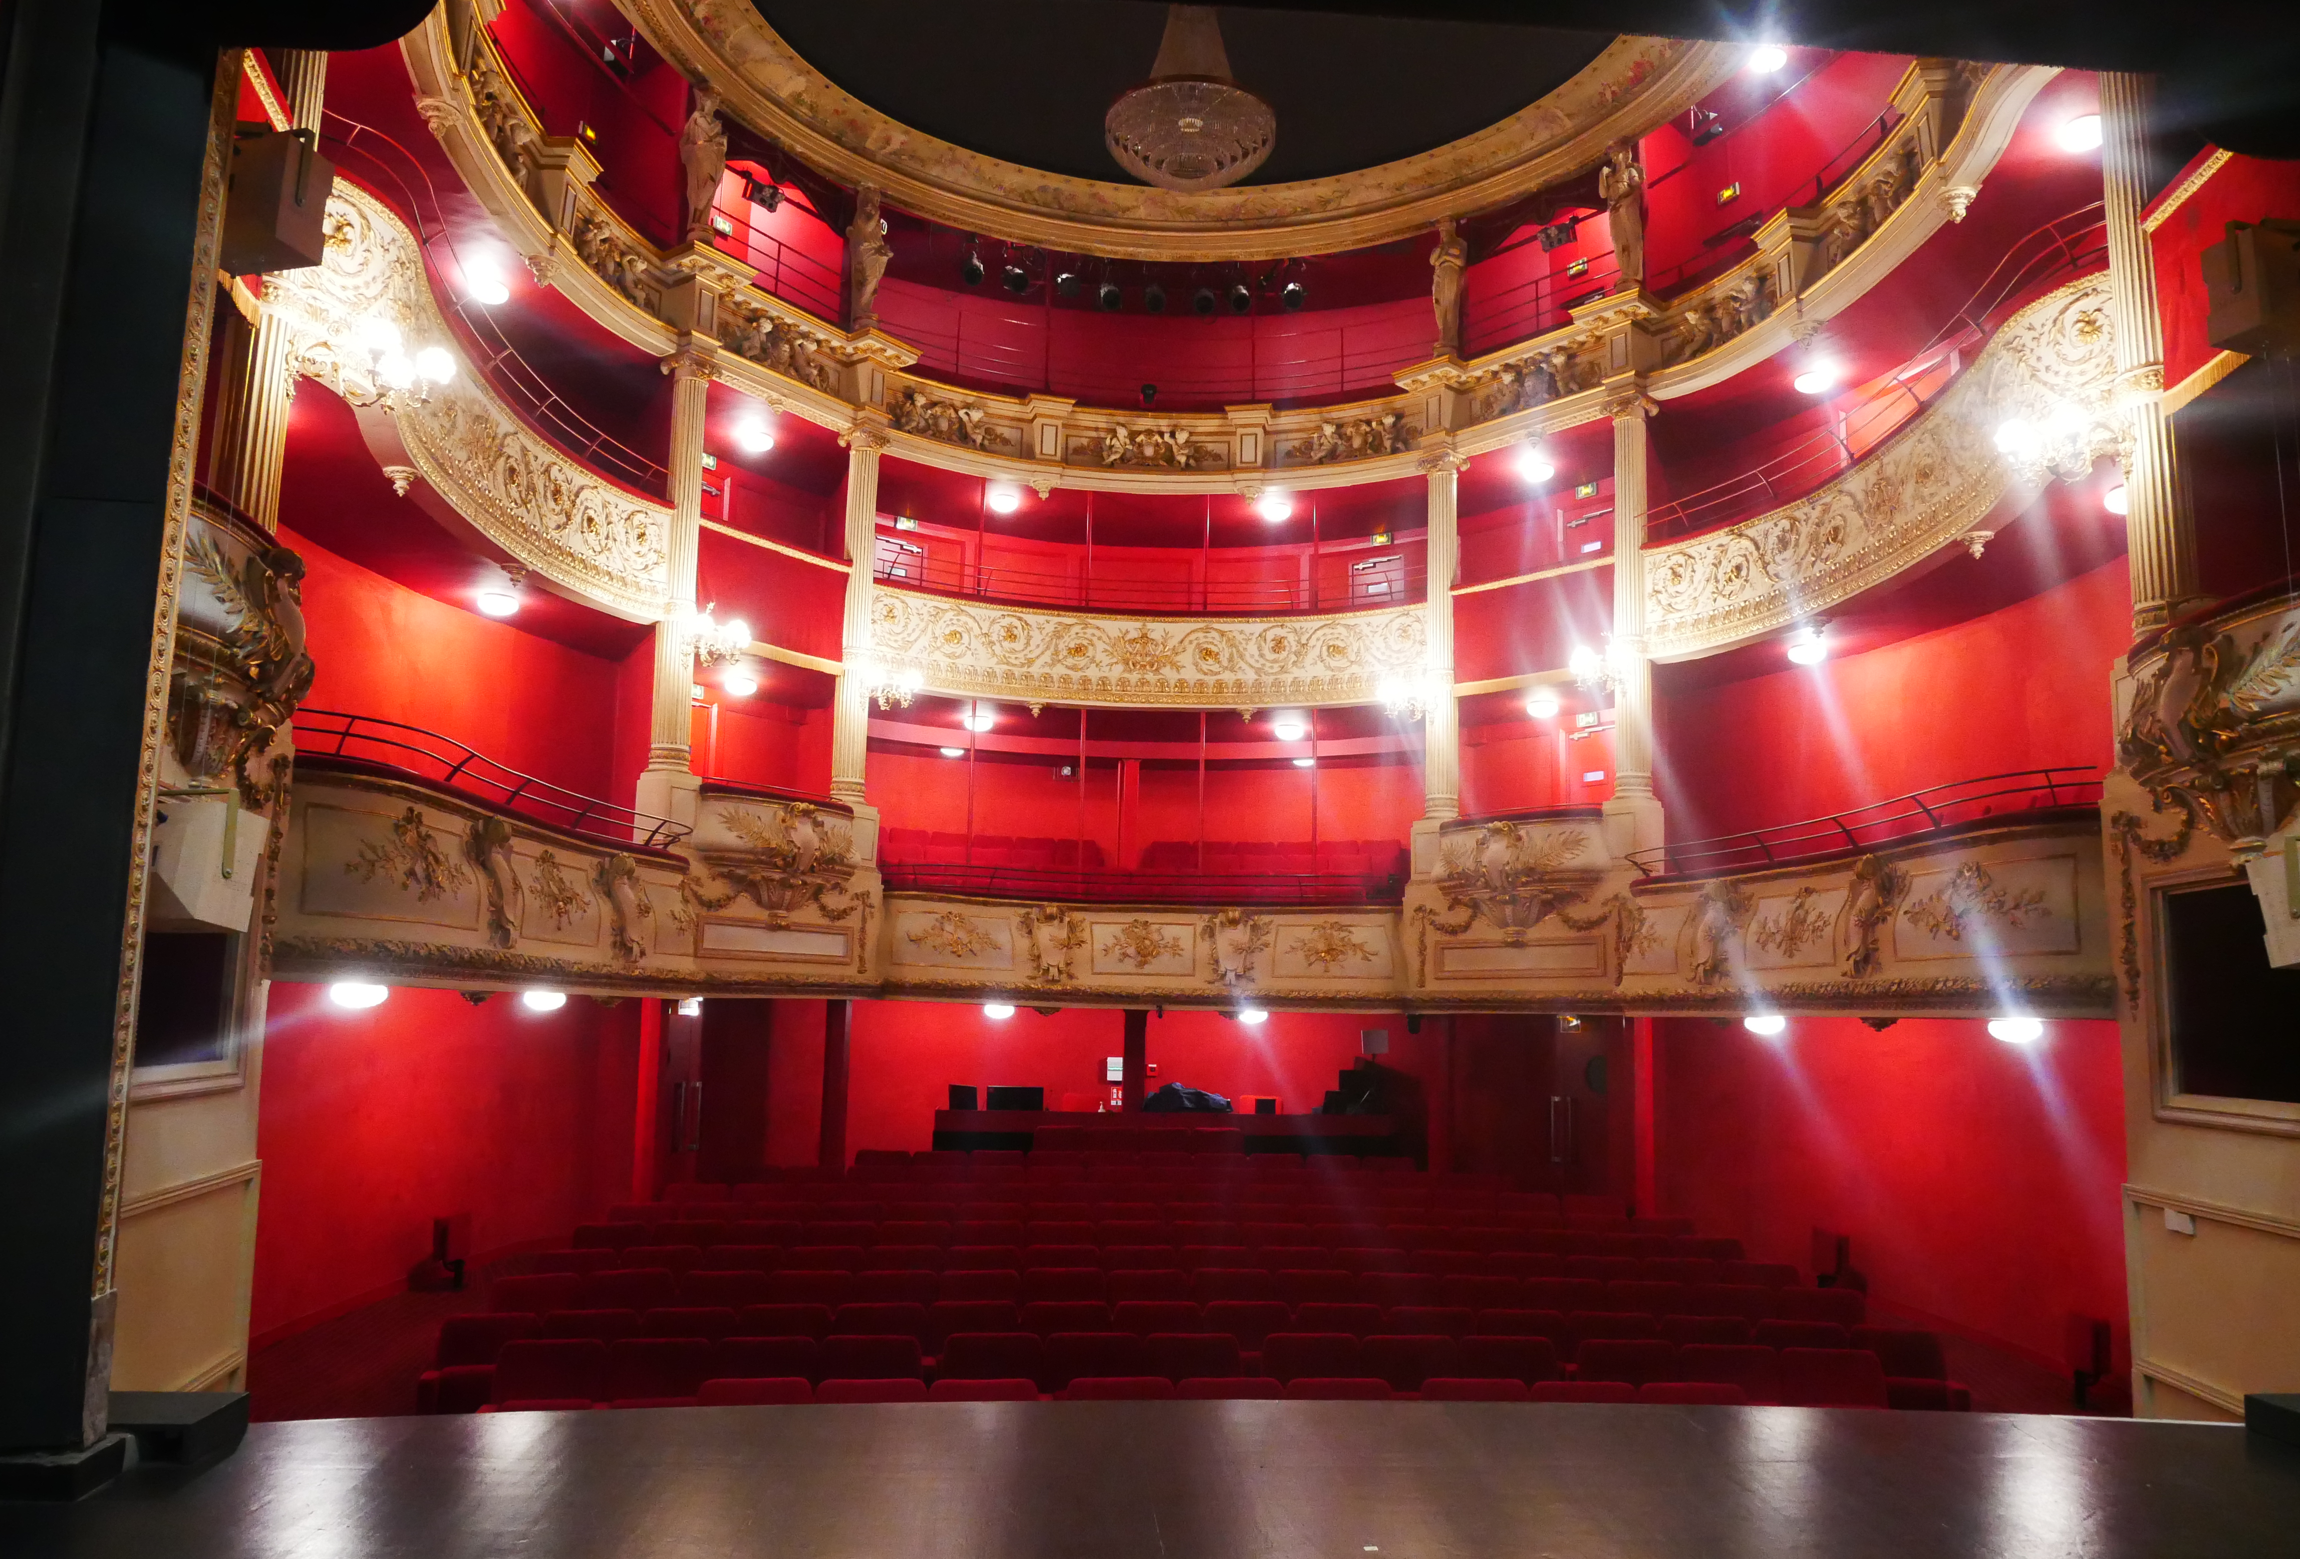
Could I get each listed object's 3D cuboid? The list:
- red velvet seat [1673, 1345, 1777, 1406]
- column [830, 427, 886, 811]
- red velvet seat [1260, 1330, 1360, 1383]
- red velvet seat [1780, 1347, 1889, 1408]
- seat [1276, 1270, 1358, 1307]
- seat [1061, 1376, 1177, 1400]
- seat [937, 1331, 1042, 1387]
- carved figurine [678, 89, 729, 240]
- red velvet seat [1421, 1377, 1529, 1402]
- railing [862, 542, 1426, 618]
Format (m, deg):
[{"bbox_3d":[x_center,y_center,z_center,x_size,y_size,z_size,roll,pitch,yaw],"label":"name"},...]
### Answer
[{"bbox_3d":[3.135,3.503,8.438,0.550,0.870,0.580,0,-8,6],"label":"red velvet seat"},{"bbox_3d":[-2.731,-1.530,14.906,0.380,3.620,0.380,1,-8,0],"label":"column"},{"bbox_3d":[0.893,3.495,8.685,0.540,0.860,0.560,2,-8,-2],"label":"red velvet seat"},{"bbox_3d":[3.671,3.505,8.375,0.550,0.870,0.580,0,-8,7],"label":"red velvet seat"},{"bbox_3d":[1.075,3.610,10.118,0.550,0.870,0.580,1,-8,-1],"label":"seat"},{"bbox_3d":[-0.146,3.312,7.465,0.540,0.880,0.580,2,-8,-4],"label":"seat"},{"bbox_3d":[-0.821,3.411,8.348,0.550,0.870,0.580,2,-8,-7],"label":"seat"},{"bbox_3d":[-3.812,-5.271,13.629,0.400,1.360,0.350,8,-10,-43],"label":"carved figurine"},{"bbox_3d":[1.580,3.350,7.566,0.540,0.880,0.580,1,-8,2],"label":"red velvet seat"},{"bbox_3d":[0.012,-1.885,15.532,5.300,0.380,0.920,2,-8,-3],"label":"railing"}]

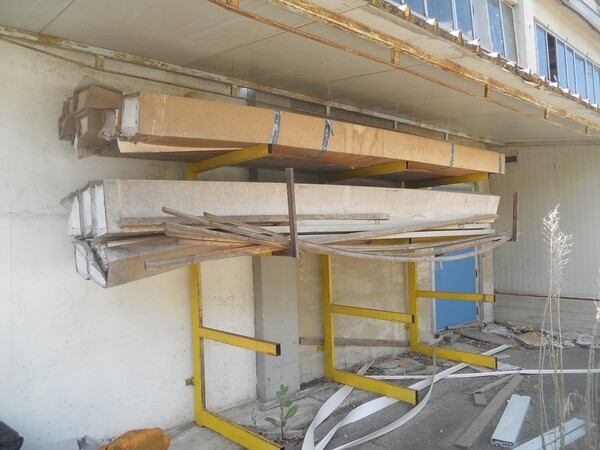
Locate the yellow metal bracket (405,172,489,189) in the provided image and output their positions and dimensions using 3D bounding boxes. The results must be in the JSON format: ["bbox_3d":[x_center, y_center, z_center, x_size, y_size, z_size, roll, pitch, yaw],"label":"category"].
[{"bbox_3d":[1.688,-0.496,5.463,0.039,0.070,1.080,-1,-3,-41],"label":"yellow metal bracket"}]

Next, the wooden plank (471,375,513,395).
[{"bbox_3d":[1.889,1.522,4.507,0.757,0.024,0.068,-1,-3,-43],"label":"wooden plank"}]

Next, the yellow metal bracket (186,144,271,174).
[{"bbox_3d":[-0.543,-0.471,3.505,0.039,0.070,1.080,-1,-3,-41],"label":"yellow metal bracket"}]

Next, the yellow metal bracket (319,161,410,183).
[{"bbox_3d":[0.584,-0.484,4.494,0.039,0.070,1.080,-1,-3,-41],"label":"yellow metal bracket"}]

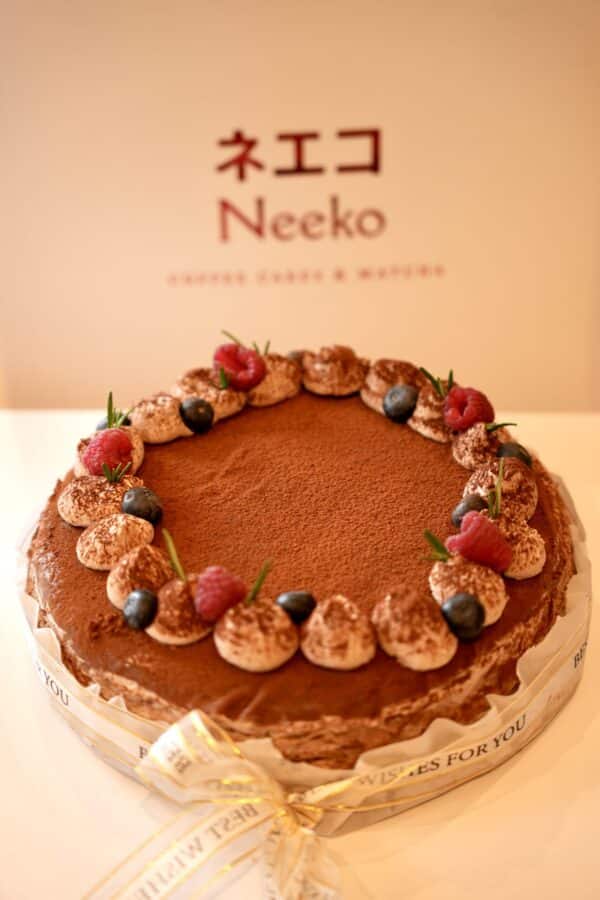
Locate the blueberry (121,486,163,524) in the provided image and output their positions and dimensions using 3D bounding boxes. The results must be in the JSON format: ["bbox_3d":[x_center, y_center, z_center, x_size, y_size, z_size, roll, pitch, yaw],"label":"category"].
[{"bbox_3d":[-0.063,0.022,0.696,0.017,0.015,0.017,-1,39,0],"label":"blueberry"}]

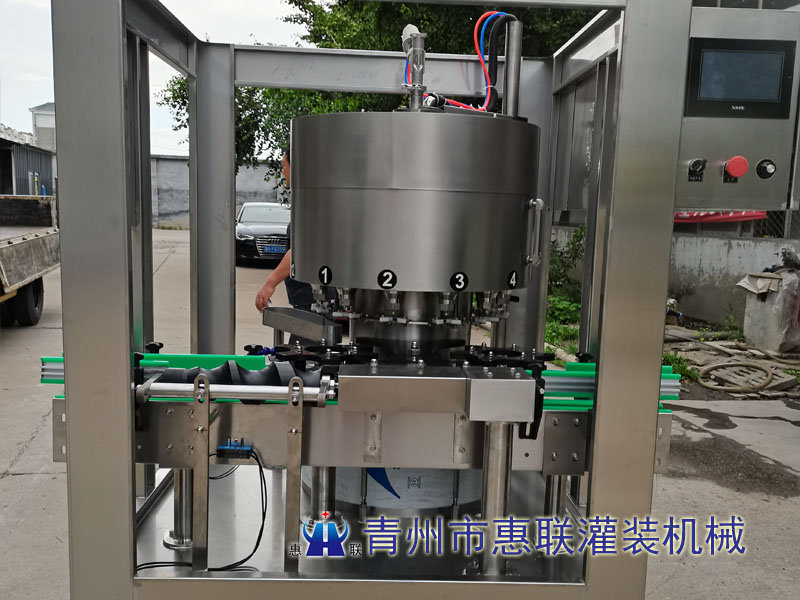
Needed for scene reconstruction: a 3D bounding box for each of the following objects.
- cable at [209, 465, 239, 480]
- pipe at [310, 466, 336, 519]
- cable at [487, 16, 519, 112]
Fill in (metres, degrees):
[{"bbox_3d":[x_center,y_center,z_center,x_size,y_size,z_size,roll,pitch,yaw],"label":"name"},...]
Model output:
[{"bbox_3d":[-0.382,0.372,1.300,0.068,0.039,0.050,1,8,-3],"label":"cable"},{"bbox_3d":[-0.178,0.447,1.423,0.060,0.140,0.060,1,8,-3],"label":"pipe"},{"bbox_3d":[0.255,-0.583,1.486,0.077,0.231,0.050,1,8,-3],"label":"cable"}]

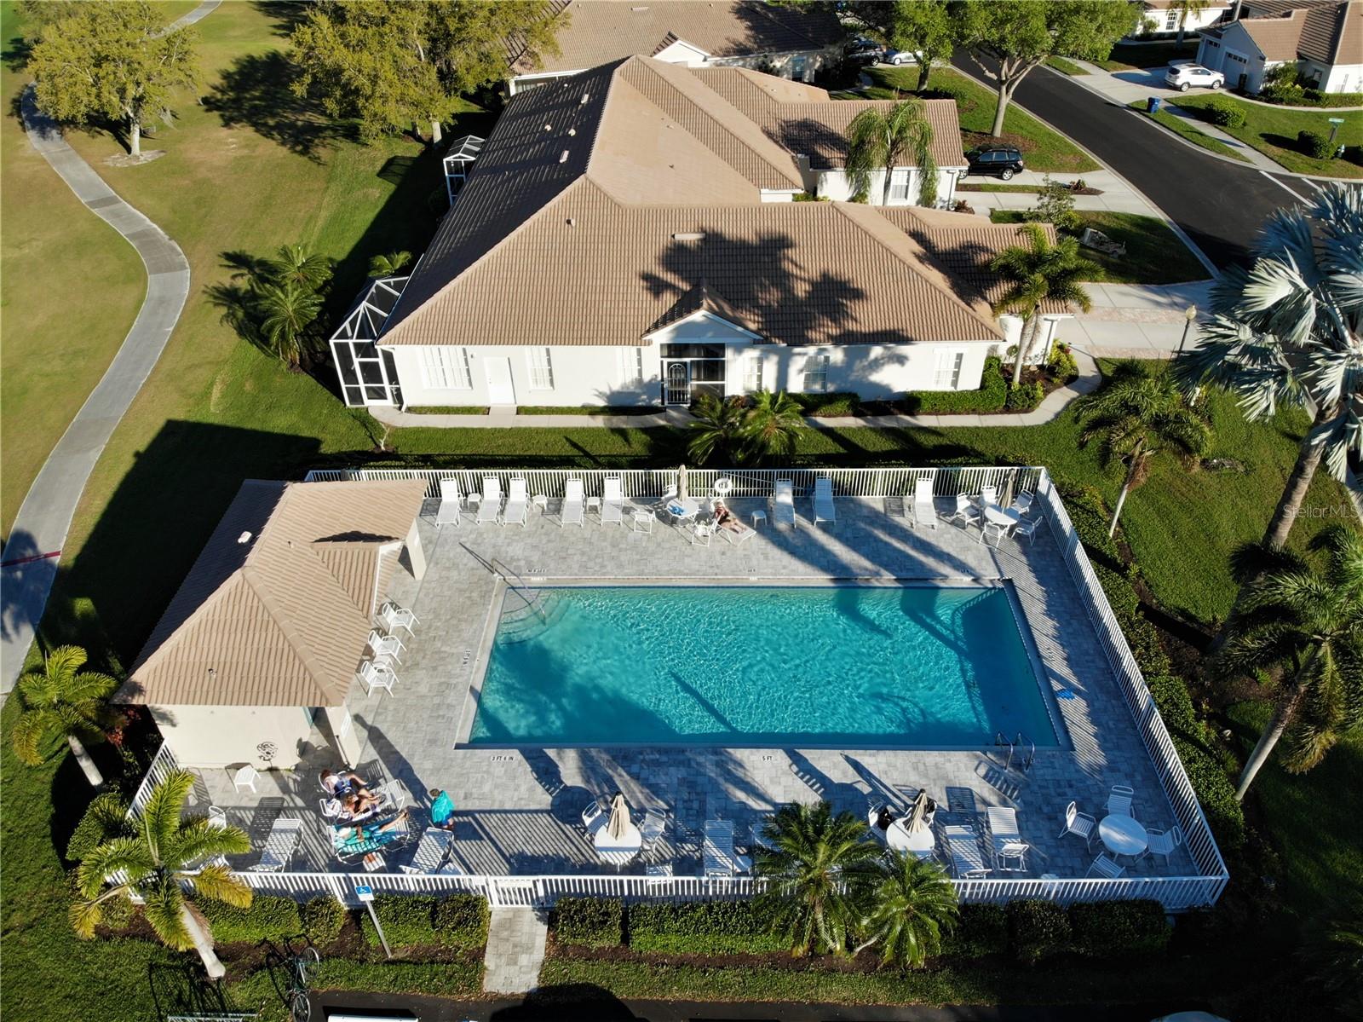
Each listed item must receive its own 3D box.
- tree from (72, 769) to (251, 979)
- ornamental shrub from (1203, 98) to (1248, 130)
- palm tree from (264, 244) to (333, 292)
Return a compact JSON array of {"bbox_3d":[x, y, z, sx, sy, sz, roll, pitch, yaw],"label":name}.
[{"bbox_3d":[-10.109,8.039,18.953,3.500,4.800,3.400,0,39,1],"label":"tree"},{"bbox_3d":[37.045,-26.938,64.317,2.000,1.600,2.500,-5,39,-5],"label":"ornamental shrub"},{"bbox_3d":[-16.485,-9.592,41.412,2.900,3.800,2.900,0,39,1],"label":"palm tree"}]

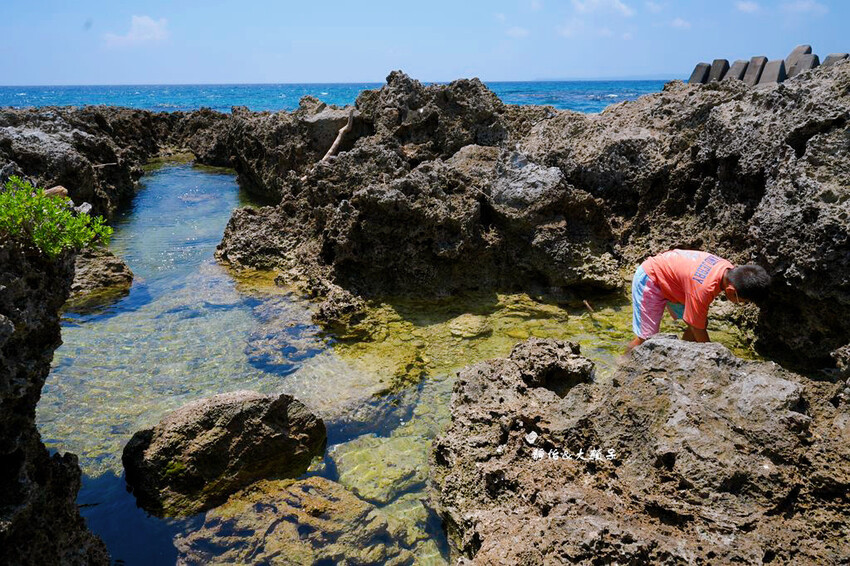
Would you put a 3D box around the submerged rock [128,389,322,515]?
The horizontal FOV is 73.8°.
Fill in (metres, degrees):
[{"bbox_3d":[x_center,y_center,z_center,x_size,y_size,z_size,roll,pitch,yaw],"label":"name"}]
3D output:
[{"bbox_3d":[-0.775,0.645,2.220,0.750,0.370,0.450,-11,22,-27],"label":"submerged rock"}]

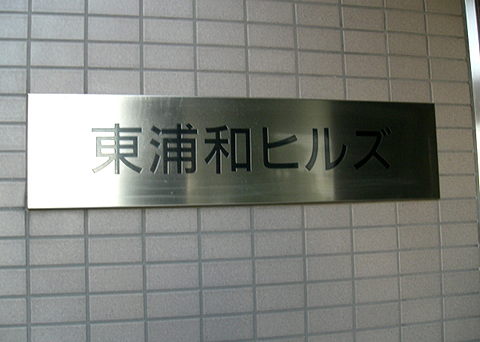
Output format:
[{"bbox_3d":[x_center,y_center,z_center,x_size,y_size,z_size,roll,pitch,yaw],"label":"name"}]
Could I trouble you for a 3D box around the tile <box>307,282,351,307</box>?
[{"bbox_3d":[0.170,0.234,1.013,0.095,0.045,0.010,-1,-5,-14],"label":"tile"}]

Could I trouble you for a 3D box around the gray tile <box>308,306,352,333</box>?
[{"bbox_3d":[0.171,0.283,1.009,0.095,0.045,0.010,-1,-5,-14],"label":"gray tile"}]

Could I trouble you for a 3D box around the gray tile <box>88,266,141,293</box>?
[{"bbox_3d":[-0.218,0.188,0.923,0.095,0.045,0.009,-1,-5,-13],"label":"gray tile"}]

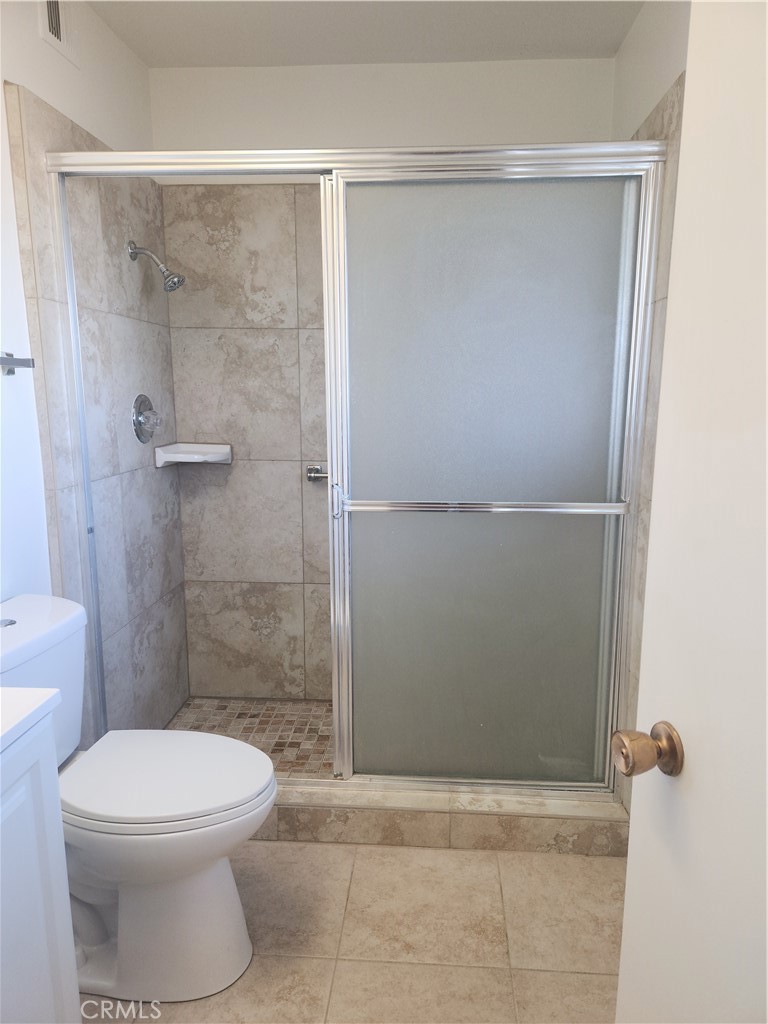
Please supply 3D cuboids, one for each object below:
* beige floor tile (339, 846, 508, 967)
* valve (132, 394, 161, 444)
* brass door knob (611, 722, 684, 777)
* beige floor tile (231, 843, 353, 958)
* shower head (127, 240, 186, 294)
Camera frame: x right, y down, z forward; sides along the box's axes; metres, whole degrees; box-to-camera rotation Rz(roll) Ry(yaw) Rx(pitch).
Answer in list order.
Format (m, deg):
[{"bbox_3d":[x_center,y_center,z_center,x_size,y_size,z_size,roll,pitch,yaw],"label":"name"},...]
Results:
[{"bbox_3d":[0.106,1.008,1.760,0.403,0.010,0.399,1,10,4],"label":"beige floor tile"},{"bbox_3d":[-0.807,-0.324,2.382,0.070,0.174,0.173,1,10,4],"label":"valve"},{"bbox_3d":[0.303,0.277,0.787,0.060,0.061,0.061,-2,10,-9],"label":"brass door knob"},{"bbox_3d":[-0.296,1.002,1.789,0.403,0.010,0.399,1,10,4],"label":"beige floor tile"},{"bbox_3d":[-0.756,-0.825,2.288,0.170,0.168,0.075,1,10,4],"label":"shower head"}]

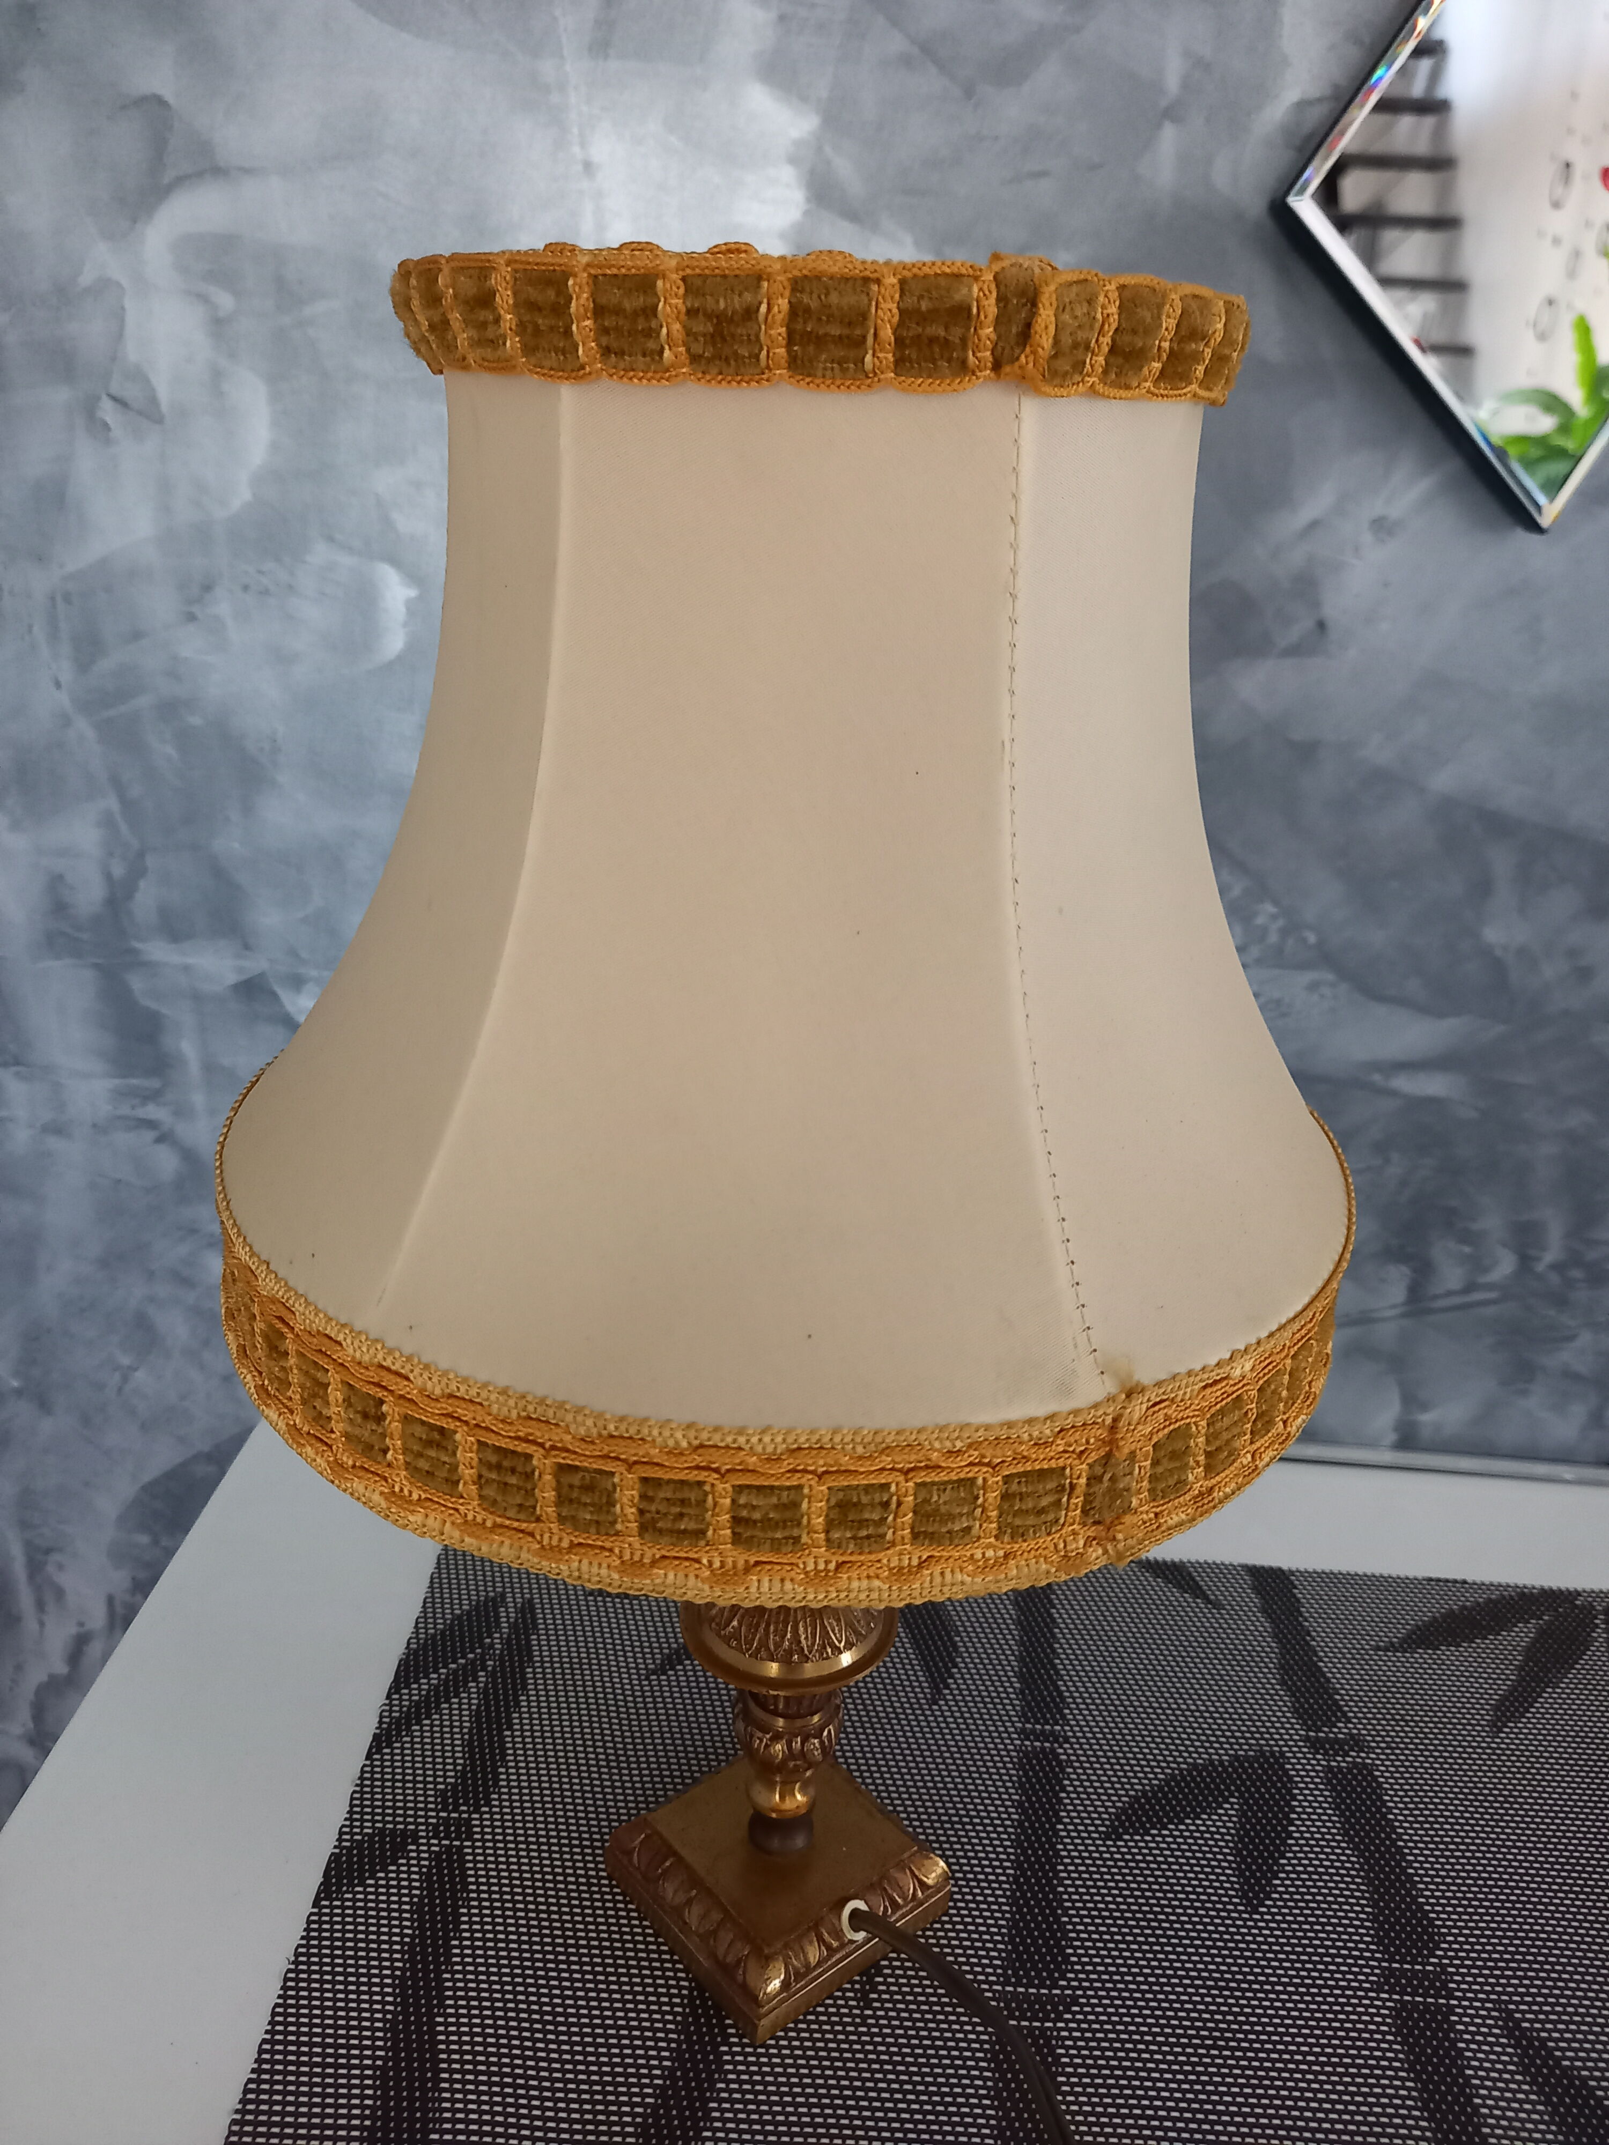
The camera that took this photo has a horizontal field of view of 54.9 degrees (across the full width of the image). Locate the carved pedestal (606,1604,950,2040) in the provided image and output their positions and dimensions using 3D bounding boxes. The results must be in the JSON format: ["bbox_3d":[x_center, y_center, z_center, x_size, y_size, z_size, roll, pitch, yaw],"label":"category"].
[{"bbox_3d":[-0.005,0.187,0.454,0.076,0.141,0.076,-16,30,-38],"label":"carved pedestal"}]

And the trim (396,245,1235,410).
[{"bbox_3d":[0.004,-0.147,0.312,0.166,0.019,0.166,3,23,0],"label":"trim"}]

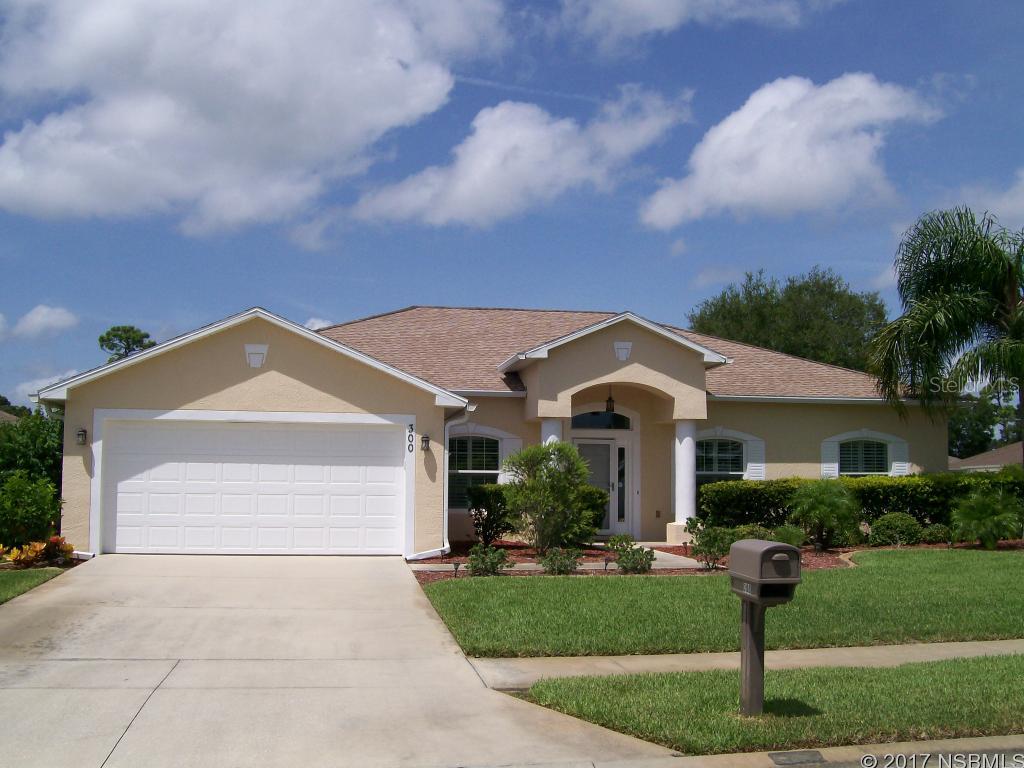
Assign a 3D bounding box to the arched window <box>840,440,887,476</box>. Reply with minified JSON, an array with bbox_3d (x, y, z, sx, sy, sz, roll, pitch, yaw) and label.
[{"bbox_3d":[7.828,2.004,23.715,1.220,1.450,0.120,1,-5,-10],"label":"arched window"}]

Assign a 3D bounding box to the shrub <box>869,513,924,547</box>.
[{"bbox_3d":[7.887,2.982,21.900,1.080,0.700,1.000,1,-5,-10],"label":"shrub"}]

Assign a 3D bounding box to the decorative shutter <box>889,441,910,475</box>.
[{"bbox_3d":[8.706,2.062,23.864,0.420,1.500,0.070,1,-5,-10],"label":"decorative shutter"}]

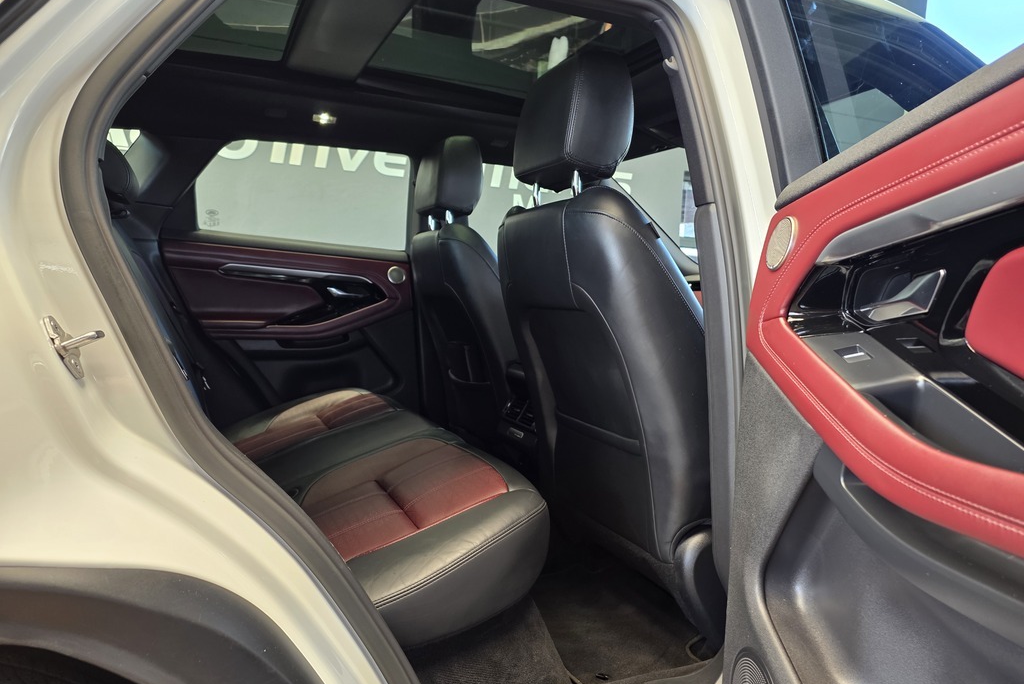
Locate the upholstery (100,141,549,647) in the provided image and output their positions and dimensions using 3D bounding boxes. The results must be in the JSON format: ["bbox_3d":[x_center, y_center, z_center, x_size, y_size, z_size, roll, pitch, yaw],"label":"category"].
[{"bbox_3d":[-0.545,-0.056,1.387,0.822,0.832,1.267,-1,5,-22],"label":"upholstery"}]

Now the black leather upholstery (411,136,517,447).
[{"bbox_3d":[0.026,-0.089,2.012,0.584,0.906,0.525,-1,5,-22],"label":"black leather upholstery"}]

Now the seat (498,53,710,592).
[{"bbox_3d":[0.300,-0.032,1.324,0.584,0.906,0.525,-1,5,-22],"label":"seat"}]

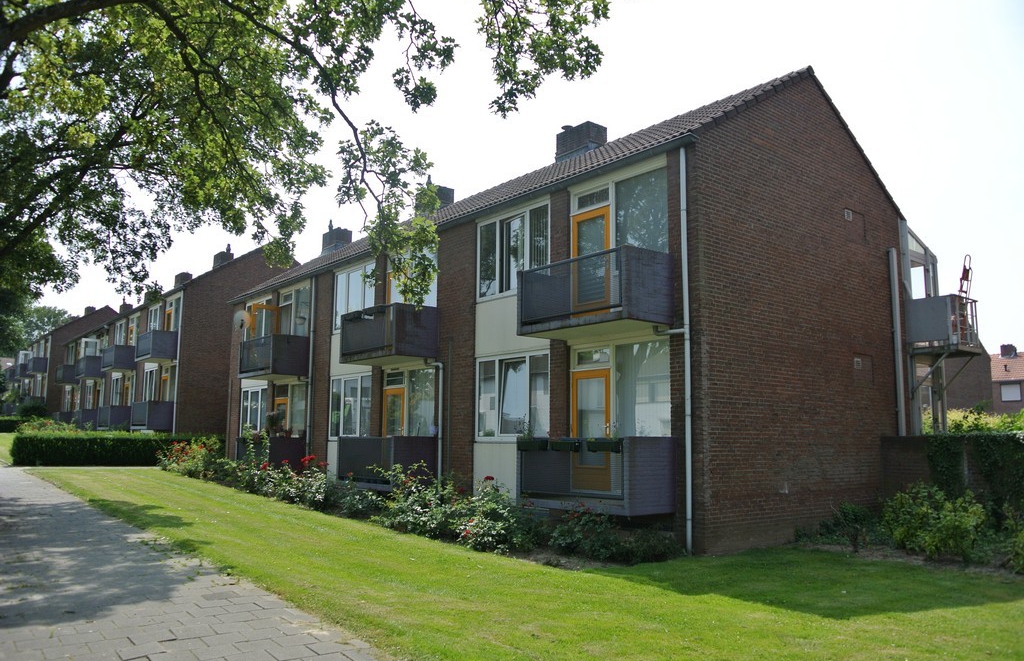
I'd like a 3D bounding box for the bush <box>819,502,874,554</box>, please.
[{"bbox_3d":[5.078,2.934,11.681,0.750,0.680,0.800,7,-10,-39],"label":"bush"}]

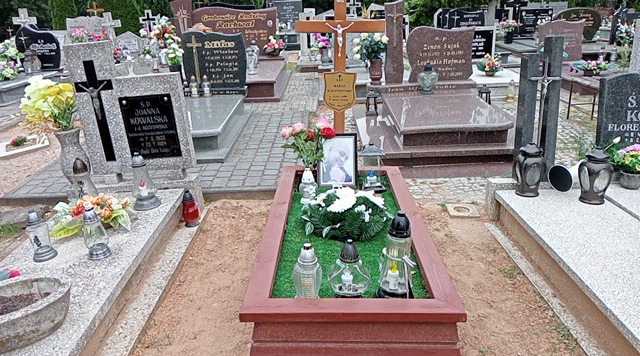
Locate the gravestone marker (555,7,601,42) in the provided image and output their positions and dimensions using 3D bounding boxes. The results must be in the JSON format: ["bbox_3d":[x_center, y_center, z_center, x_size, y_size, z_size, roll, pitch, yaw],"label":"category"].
[{"bbox_3d":[5.422,-3.176,10.794,0.958,0.693,0.100,-3,18,0],"label":"gravestone marker"}]

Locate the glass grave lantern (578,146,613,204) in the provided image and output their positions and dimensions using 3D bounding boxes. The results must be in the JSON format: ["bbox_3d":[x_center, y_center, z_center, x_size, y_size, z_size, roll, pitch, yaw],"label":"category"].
[{"bbox_3d":[1.865,-0.026,3.491,0.210,0.370,0.210,-1,18,0],"label":"glass grave lantern"}]

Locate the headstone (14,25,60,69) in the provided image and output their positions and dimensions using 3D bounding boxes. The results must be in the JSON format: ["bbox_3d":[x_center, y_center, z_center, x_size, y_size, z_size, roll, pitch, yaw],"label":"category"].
[{"bbox_3d":[-3.983,-1.840,7.300,0.600,0.630,0.130,-1,17,0],"label":"headstone"}]

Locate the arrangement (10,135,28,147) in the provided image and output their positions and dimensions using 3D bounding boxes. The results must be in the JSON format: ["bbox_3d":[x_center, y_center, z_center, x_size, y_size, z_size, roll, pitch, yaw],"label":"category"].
[{"bbox_3d":[-3.425,-0.422,5.900,0.190,0.120,0.150,-1,18,0],"label":"arrangement"}]

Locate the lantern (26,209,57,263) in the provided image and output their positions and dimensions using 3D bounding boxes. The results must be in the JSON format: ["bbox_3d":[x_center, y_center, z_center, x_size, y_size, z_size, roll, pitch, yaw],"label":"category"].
[{"bbox_3d":[-1.535,0.306,2.827,0.137,0.273,0.137,-7,18,1],"label":"lantern"}]

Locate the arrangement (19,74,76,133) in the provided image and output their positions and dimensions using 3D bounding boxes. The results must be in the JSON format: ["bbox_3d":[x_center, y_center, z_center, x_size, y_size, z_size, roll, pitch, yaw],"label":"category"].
[{"bbox_3d":[-1.684,-0.461,3.200,0.320,0.345,0.310,-4,18,-10],"label":"arrangement"}]

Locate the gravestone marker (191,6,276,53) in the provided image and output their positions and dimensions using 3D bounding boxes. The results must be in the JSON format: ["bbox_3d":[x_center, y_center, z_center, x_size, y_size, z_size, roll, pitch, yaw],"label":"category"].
[{"bbox_3d":[-1.688,-2.858,10.100,1.660,0.920,0.140,-1,18,2],"label":"gravestone marker"}]

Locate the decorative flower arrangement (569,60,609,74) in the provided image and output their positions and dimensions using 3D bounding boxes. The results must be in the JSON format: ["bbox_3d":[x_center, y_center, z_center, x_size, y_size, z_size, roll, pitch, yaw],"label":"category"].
[{"bbox_3d":[3.580,-1.453,6.870,0.470,0.196,0.290,-3,18,0],"label":"decorative flower arrangement"}]

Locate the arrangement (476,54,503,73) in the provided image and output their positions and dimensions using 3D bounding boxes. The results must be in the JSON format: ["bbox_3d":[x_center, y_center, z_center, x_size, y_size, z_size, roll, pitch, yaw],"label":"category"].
[{"bbox_3d":[2.988,-1.986,9.100,0.470,0.380,0.400,-1,18,0],"label":"arrangement"}]

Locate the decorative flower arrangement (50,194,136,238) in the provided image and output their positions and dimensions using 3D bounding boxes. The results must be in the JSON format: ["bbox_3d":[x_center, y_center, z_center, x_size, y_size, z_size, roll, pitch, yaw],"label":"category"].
[{"bbox_3d":[-1.387,0.236,3.170,0.480,0.200,0.340,-6,20,0],"label":"decorative flower arrangement"}]

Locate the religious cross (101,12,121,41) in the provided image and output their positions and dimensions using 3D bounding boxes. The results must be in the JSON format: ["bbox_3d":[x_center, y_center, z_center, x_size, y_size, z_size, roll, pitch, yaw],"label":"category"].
[{"bbox_3d":[-4.321,-3.059,10.880,0.430,0.783,0.110,-6,18,1],"label":"religious cross"}]

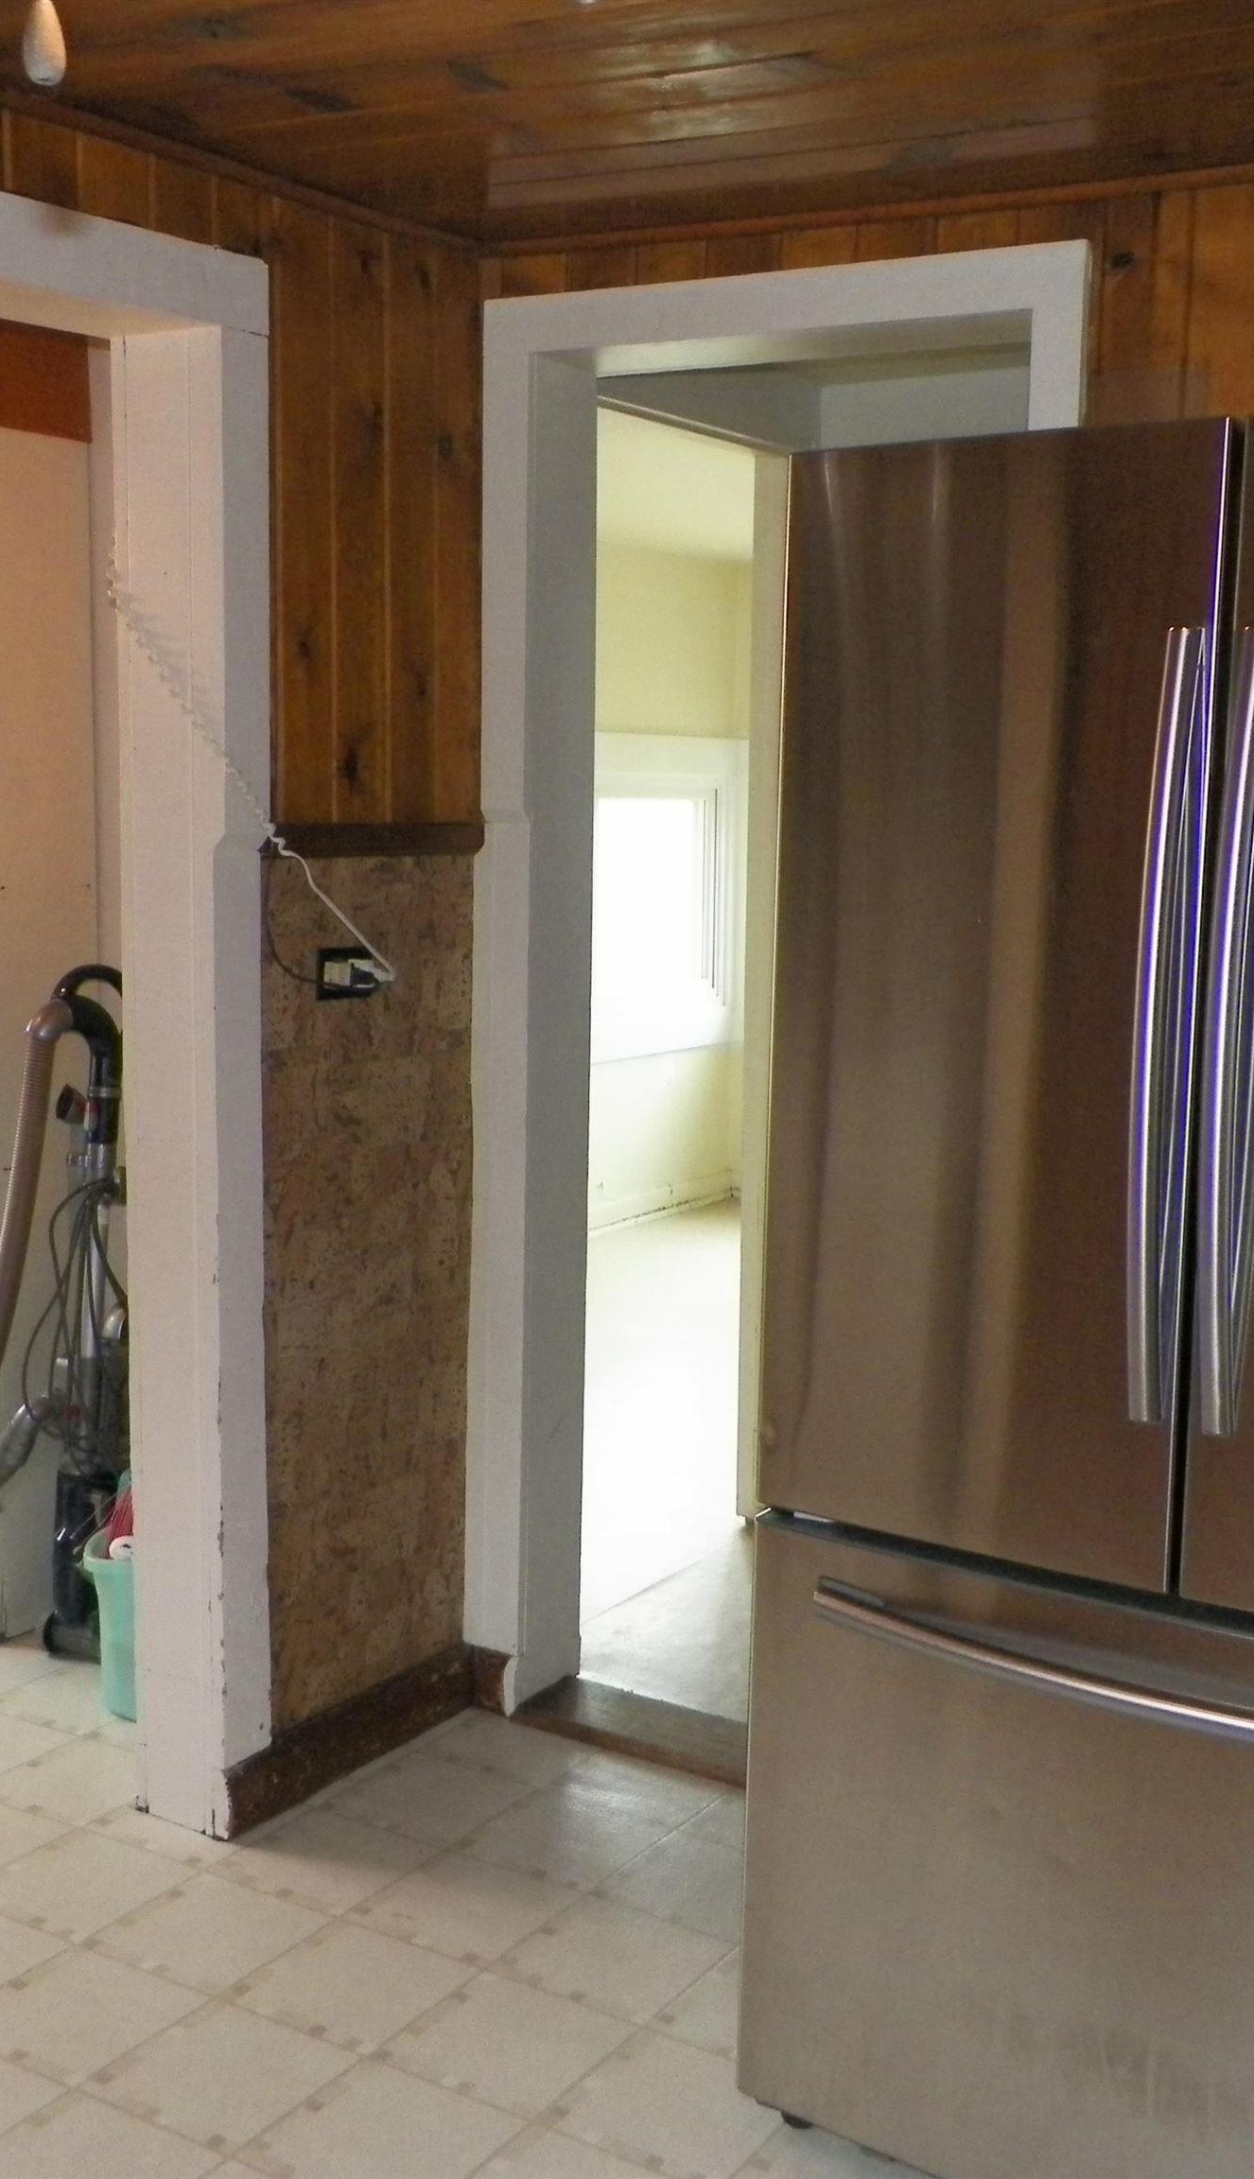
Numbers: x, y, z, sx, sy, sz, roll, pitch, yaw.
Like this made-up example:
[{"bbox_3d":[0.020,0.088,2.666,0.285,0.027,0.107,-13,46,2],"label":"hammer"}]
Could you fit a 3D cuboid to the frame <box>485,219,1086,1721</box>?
[{"bbox_3d":[0.196,-0.044,3.019,0.920,2.130,0.160,6,9,32],"label":"frame"}]

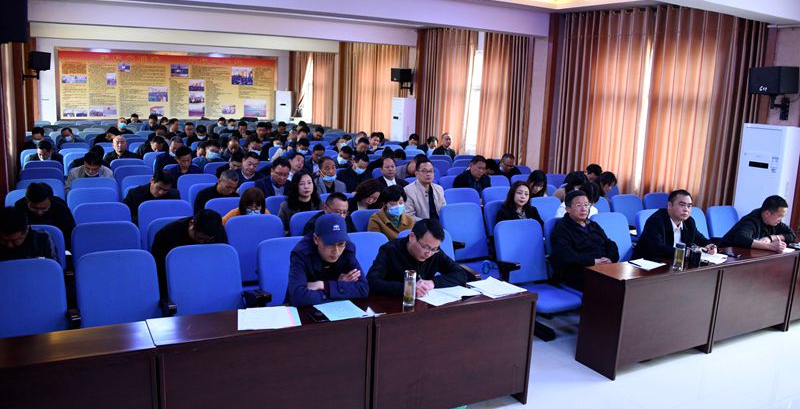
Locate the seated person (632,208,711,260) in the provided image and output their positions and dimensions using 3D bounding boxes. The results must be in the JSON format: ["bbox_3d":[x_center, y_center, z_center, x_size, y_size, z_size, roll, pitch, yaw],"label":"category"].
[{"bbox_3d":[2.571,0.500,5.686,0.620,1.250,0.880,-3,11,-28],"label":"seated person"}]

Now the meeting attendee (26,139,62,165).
[{"bbox_3d":[-4.941,-0.281,8.700,0.540,1.271,0.750,-3,11,-28],"label":"meeting attendee"}]

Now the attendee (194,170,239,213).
[{"bbox_3d":[-1.765,0.259,6.303,0.560,1.180,0.820,-3,11,-28],"label":"attendee"}]

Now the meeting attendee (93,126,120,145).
[{"bbox_3d":[-5.677,-0.813,12.160,0.520,1.200,0.780,-3,11,-27],"label":"meeting attendee"}]

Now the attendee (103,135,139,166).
[{"bbox_3d":[-3.991,-0.345,9.025,0.550,1.270,0.780,-3,11,-28],"label":"attendee"}]

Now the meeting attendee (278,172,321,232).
[{"bbox_3d":[-0.850,0.340,5.837,0.500,1.250,0.780,-3,11,-28],"label":"meeting attendee"}]

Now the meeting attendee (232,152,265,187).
[{"bbox_3d":[-1.723,0.040,7.504,0.520,1.280,0.780,-3,11,-27],"label":"meeting attendee"}]

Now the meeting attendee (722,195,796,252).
[{"bbox_3d":[3.394,0.493,5.995,0.700,1.230,0.800,-3,11,-28],"label":"meeting attendee"}]

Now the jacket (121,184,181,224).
[{"bbox_3d":[-2.549,0.087,6.412,0.570,0.660,0.500,-2,9,-29],"label":"jacket"}]

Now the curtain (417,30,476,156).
[{"bbox_3d":[0.911,-2.016,13.416,0.220,3.440,2.100,-3,11,-28],"label":"curtain"}]

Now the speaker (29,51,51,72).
[{"bbox_3d":[-6.102,-2.430,10.546,0.320,0.300,0.360,-2,10,-22],"label":"speaker"}]

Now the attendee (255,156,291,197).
[{"bbox_3d":[-1.386,0.159,7.030,0.560,1.360,0.800,-2,9,-29],"label":"attendee"}]

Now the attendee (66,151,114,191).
[{"bbox_3d":[-3.645,-0.001,7.396,0.570,1.240,0.750,-3,11,-28],"label":"attendee"}]

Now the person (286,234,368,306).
[{"bbox_3d":[-0.536,0.687,4.136,0.560,1.280,0.760,-2,9,-29],"label":"person"}]

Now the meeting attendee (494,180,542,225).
[{"bbox_3d":[1.282,0.399,6.173,0.480,1.220,0.760,-3,11,-27],"label":"meeting attendee"}]

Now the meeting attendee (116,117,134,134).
[{"bbox_3d":[-6.458,-1.324,14.500,0.520,1.300,0.780,-3,11,-27],"label":"meeting attendee"}]

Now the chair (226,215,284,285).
[{"bbox_3d":[-1.105,0.614,5.081,0.560,0.980,0.720,-3,11,-27],"label":"chair"}]

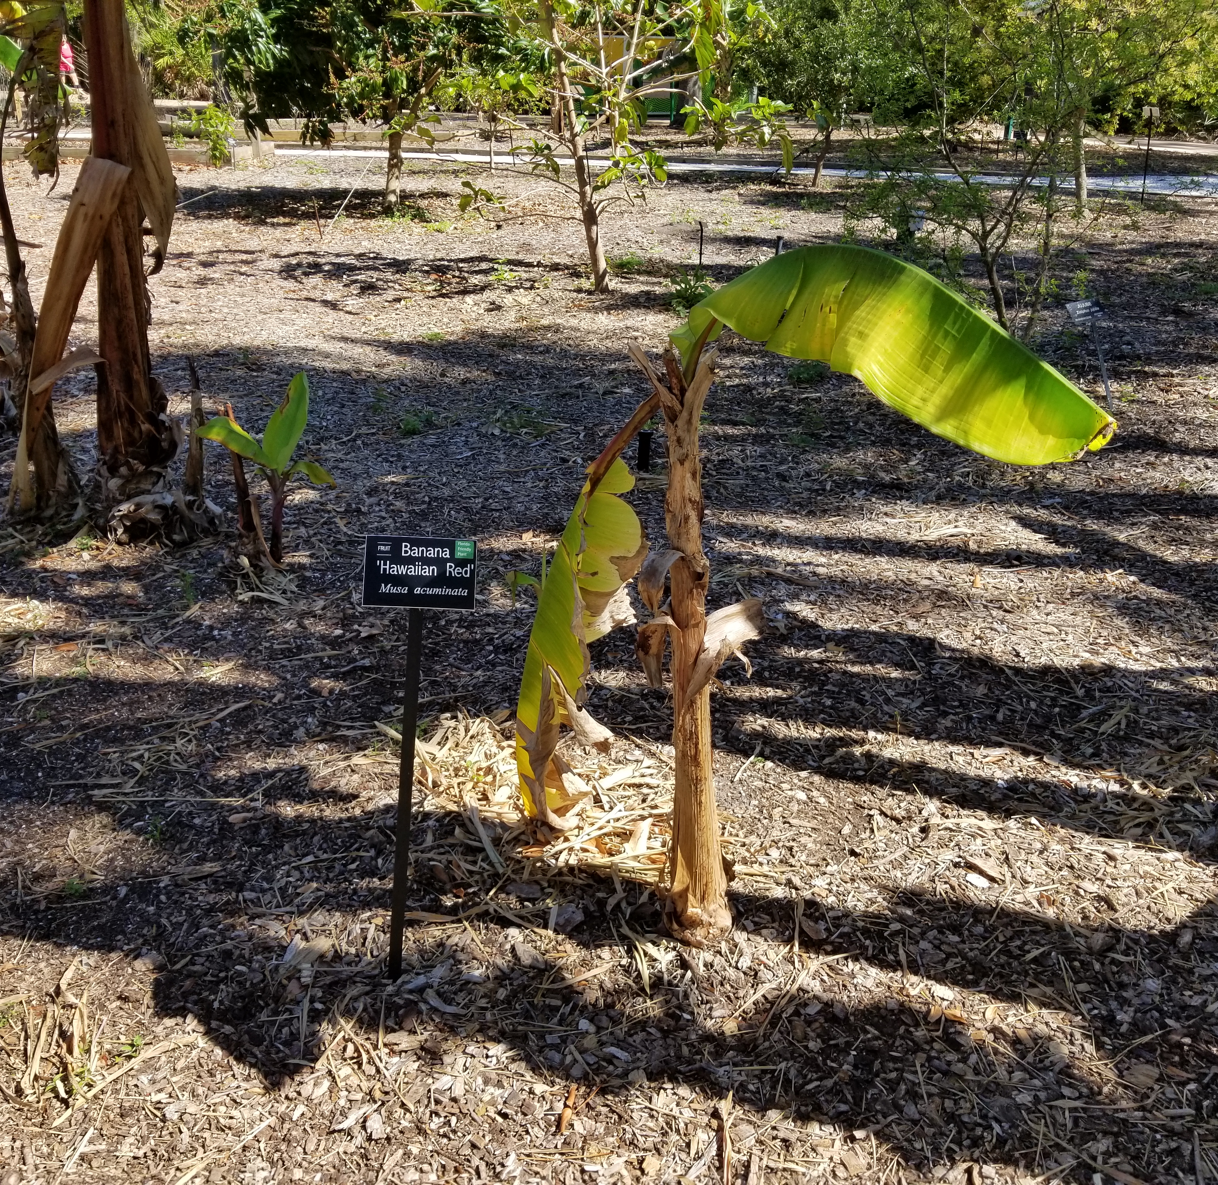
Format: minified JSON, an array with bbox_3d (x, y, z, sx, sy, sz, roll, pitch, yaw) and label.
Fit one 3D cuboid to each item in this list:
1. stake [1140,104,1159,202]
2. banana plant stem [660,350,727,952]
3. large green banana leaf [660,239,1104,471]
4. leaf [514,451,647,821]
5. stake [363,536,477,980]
[{"bbox_3d":[4.850,-3.930,10.700,0.155,0.830,0.070,6,26,25],"label":"stake"},{"bbox_3d":[0.131,0.129,1.880,0.115,1.030,0.115,-3,25,1],"label":"banana plant stem"},{"bbox_3d":[0.400,-0.320,1.640,0.630,0.310,0.280,0,25,0],"label":"large green banana leaf"},{"bbox_3d":[-0.048,0.125,2.020,0.220,0.780,0.260,0,25,0],"label":"leaf"},{"bbox_3d":[-0.308,0.283,1.820,0.155,0.800,0.075,1,26,-13],"label":"stake"}]

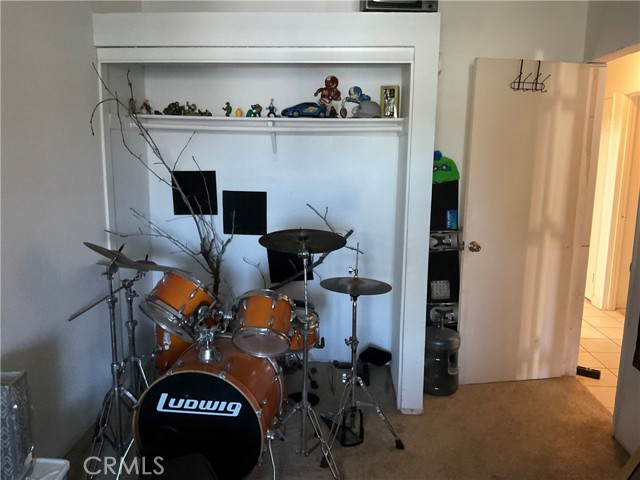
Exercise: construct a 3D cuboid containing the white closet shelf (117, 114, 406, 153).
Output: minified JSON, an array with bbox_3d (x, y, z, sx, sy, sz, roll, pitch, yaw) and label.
[{"bbox_3d":[-0.341,-0.664,3.421,1.700,0.225,0.380,1,9,3],"label":"white closet shelf"}]

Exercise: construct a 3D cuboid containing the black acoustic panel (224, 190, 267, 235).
[{"bbox_3d":[-0.516,-0.187,3.688,0.302,0.300,0.025,1,9,3],"label":"black acoustic panel"}]

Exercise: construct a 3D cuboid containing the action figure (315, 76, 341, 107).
[{"bbox_3d":[0.050,-0.898,3.373,0.172,0.270,0.100,3,10,15],"label":"action figure"}]

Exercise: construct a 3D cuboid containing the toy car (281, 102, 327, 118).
[{"bbox_3d":[-0.094,-0.814,3.364,0.300,0.100,0.125,0,9,-7],"label":"toy car"}]

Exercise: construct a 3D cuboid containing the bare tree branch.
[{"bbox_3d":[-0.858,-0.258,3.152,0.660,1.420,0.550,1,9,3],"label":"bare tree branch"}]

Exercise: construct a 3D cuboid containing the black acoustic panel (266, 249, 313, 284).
[{"bbox_3d":[-0.202,0.139,3.723,0.302,0.302,0.025,-5,9,4],"label":"black acoustic panel"}]

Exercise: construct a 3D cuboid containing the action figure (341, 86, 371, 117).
[{"bbox_3d":[0.235,-0.858,3.358,0.200,0.200,0.110,6,10,28],"label":"action figure"}]

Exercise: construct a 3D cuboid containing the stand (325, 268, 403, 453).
[{"bbox_3d":[0.209,0.574,2.719,0.440,0.950,0.460,1,9,3],"label":"stand"}]

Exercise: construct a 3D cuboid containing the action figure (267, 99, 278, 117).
[{"bbox_3d":[-0.298,-0.827,3.363,0.077,0.125,0.050,1,9,3],"label":"action figure"}]

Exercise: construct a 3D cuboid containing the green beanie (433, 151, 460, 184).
[{"bbox_3d":[0.779,-0.469,3.496,0.250,0.215,0.130,1,9,4],"label":"green beanie"}]

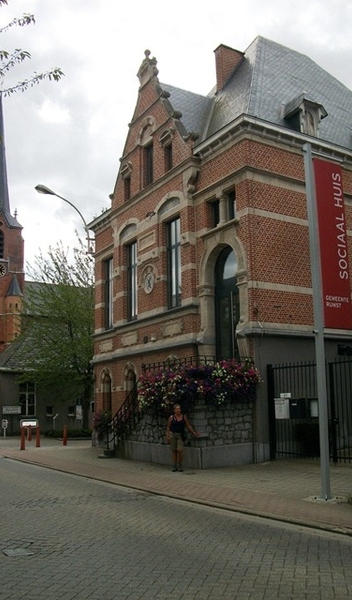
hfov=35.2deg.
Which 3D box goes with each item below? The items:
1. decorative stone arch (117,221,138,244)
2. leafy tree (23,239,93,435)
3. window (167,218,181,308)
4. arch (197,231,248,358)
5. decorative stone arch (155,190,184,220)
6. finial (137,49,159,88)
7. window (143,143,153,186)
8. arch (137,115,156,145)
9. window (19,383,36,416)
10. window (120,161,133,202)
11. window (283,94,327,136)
[{"bbox_3d":[-1.953,-2.833,23.042,0.280,0.950,1.800,6,-13,-31],"label":"decorative stone arch"},{"bbox_3d":[-5.828,1.995,34.156,7.000,12.234,6.800,6,-13,-31],"label":"leafy tree"},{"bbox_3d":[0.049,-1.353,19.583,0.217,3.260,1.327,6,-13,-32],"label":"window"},{"bbox_3d":[1.531,0.046,17.102,0.492,4.334,2.561,6,-13,-32],"label":"arch"},{"bbox_3d":[-0.162,-3.402,19.771,0.325,0.778,1.830,6,-13,-32],"label":"decorative stone arch"},{"bbox_3d":[-1.133,-9.702,23.259,0.500,1.700,1.300,6,-13,-31],"label":"finial"},{"bbox_3d":[-0.944,-5.281,21.532,0.217,1.559,0.708,6,-13,-32],"label":"window"},{"bbox_3d":[-1.193,-6.860,22.517,0.280,0.970,1.550,6,-13,-31],"label":"arch"},{"bbox_3d":[-10.132,6.802,37.922,1.161,2.275,0.217,9,-15,-41],"label":"window"},{"bbox_3d":[-1.993,-4.865,23.026,0.236,1.542,0.763,6,-13,-32],"label":"window"},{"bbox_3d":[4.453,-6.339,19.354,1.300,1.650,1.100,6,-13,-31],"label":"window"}]

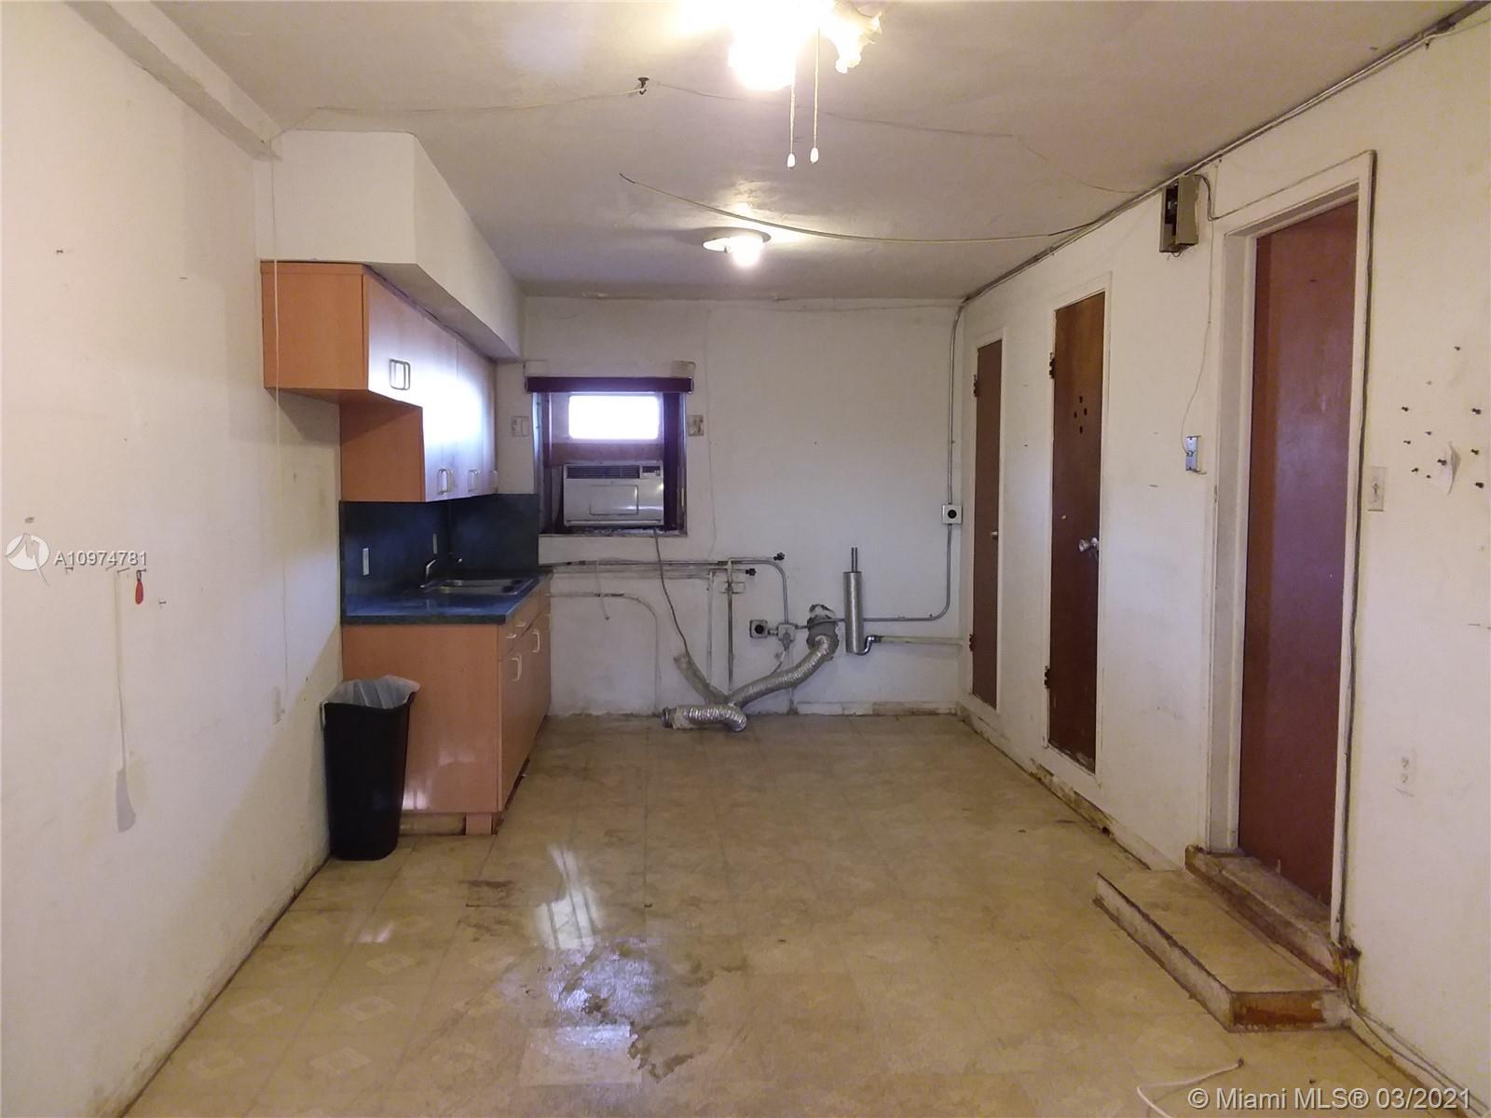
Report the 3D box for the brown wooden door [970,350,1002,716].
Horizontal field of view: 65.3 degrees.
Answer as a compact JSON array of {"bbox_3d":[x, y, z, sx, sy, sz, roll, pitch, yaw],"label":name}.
[{"bbox_3d":[1.383,-0.199,6.645,0.050,2.033,0.460,0,4,-5],"label":"brown wooden door"}]

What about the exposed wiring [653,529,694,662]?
[{"bbox_3d":[-0.433,0.216,6.991,0.228,0.790,0.100,0,4,-4],"label":"exposed wiring"}]

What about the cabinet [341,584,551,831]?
[{"bbox_3d":[-1.402,0.603,5.908,0.664,0.914,2.353,0,4,-5],"label":"cabinet"}]

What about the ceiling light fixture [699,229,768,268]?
[{"bbox_3d":[-0.049,-1.363,5.123,0.288,0.125,0.295,0,4,-5],"label":"ceiling light fixture"}]

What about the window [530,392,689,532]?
[{"bbox_3d":[-0.815,-0.583,7.019,0.930,0.881,0.150,0,4,-4],"label":"window"}]

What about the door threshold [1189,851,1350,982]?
[{"bbox_3d":[1.628,1.072,3.578,0.162,0.094,0.937,0,4,-5],"label":"door threshold"}]

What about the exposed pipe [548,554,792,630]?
[{"bbox_3d":[-0.449,0.206,7.019,1.465,0.455,0.060,0,4,-4],"label":"exposed pipe"}]

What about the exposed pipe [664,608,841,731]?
[{"bbox_3d":[0.044,0.651,6.919,1.080,0.671,0.420,0,4,-4],"label":"exposed pipe"}]

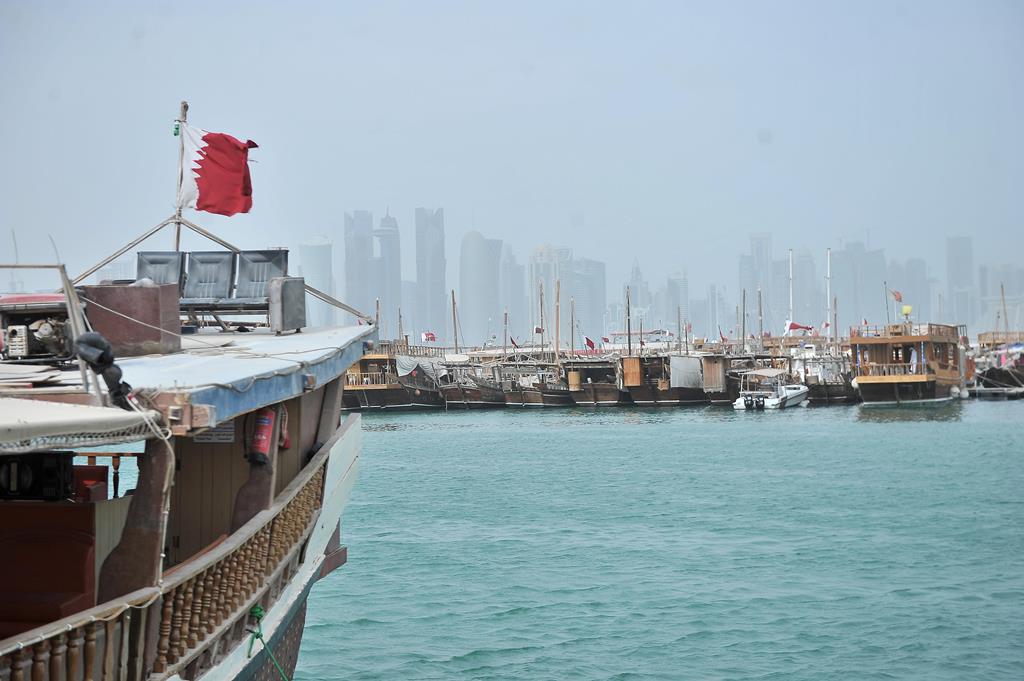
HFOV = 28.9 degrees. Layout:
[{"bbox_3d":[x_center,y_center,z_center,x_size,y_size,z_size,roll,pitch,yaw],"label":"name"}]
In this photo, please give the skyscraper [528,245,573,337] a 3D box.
[{"bbox_3d":[75.220,-93.564,4100.000,66.000,206.000,52.000,-1,0,0],"label":"skyscraper"}]

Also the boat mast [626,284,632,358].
[{"bbox_3d":[8.387,-1.356,142.000,0.200,5.100,0.200,-1,-1,0],"label":"boat mast"}]

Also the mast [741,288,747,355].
[{"bbox_3d":[16.756,-1.375,144.000,0.180,4.900,0.180,0,-1,0],"label":"mast"}]

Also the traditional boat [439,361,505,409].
[{"bbox_3d":[-2.400,2.829,136.500,4.000,3.300,13.000,0,-1,12],"label":"traditional boat"}]

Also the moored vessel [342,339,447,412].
[{"bbox_3d":[-8.268,2.313,140.000,5.500,4.800,17.000,-1,0,17],"label":"moored vessel"}]

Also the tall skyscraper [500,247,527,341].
[{"bbox_3d":[2.413,-59.080,3200.000,41.000,185.000,40.000,0,-1,0],"label":"tall skyscraper"}]

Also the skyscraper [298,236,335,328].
[{"bbox_3d":[-302.659,-65.792,3080.000,52.000,196.000,52.000,0,-1,-6],"label":"skyscraper"}]

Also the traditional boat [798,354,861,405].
[{"bbox_3d":[21.827,2.295,133.000,4.400,3.500,13.000,-1,0,17],"label":"traditional boat"}]

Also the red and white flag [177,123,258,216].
[{"bbox_3d":[-3.103,-1.805,21.000,0.880,0.980,0.220,3,-1,5],"label":"red and white flag"}]

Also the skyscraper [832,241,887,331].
[{"bbox_3d":[698.668,-104.333,4000.000,88.000,197.000,60.000,-1,0,0],"label":"skyscraper"}]

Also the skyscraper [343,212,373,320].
[{"bbox_3d":[-273.900,-107.864,3550.000,50.000,245.000,45.000,-1,0,0],"label":"skyscraper"}]

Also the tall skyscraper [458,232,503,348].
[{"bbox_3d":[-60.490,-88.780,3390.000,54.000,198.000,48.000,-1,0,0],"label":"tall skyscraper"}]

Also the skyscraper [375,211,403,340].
[{"bbox_3d":[-211.058,-107.983,3400.000,46.000,241.000,42.000,-1,0,0],"label":"skyscraper"}]

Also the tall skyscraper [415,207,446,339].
[{"bbox_3d":[-127.811,-87.388,3120.000,44.000,240.000,42.000,0,-1,-2],"label":"tall skyscraper"}]

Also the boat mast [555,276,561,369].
[{"bbox_3d":[3.202,-1.196,140.000,0.240,6.400,0.240,1,-1,0],"label":"boat mast"}]

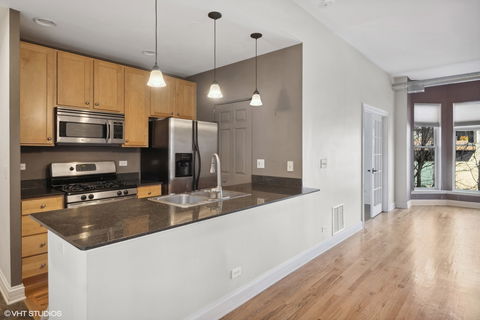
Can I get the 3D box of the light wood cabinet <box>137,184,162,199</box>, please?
[{"bbox_3d":[-1.407,0.746,3.704,0.640,0.800,0.340,1,2,42],"label":"light wood cabinet"}]

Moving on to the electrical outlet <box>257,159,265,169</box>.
[{"bbox_3d":[0.273,0.049,3.520,0.116,0.116,0.012,1,2,42],"label":"electrical outlet"}]

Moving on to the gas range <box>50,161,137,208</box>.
[{"bbox_3d":[-1.780,0.643,3.282,0.700,1.200,0.760,1,2,42],"label":"gas range"}]

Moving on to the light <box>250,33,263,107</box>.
[{"bbox_3d":[0.181,-0.969,2.880,0.140,0.773,0.140,0,1,0],"label":"light"}]

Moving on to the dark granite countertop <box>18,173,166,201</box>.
[{"bbox_3d":[-1.786,0.295,3.291,0.680,0.145,1.520,1,2,42],"label":"dark granite countertop"}]

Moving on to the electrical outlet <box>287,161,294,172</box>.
[{"bbox_3d":[0.605,0.073,3.200,0.072,0.116,0.012,1,2,42],"label":"electrical outlet"}]

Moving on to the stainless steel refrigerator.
[{"bbox_3d":[-0.920,0.318,4.088,0.820,1.785,0.875,1,2,42],"label":"stainless steel refrigerator"}]

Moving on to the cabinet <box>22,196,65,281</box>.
[{"bbox_3d":[-2.178,0.780,2.863,0.640,0.800,0.360,1,2,42],"label":"cabinet"}]

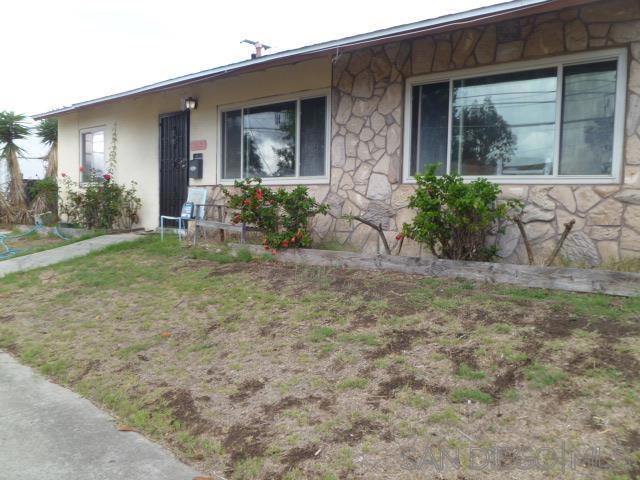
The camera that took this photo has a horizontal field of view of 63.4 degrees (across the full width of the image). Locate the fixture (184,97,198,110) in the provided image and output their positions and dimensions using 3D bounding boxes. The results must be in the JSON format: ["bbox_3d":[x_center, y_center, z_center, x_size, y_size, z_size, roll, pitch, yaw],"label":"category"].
[{"bbox_3d":[-2.180,-2.316,8.785,0.160,0.220,0.170,4,5,37],"label":"fixture"}]

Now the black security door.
[{"bbox_3d":[-2.597,-1.237,9.312,0.876,2.070,0.070,4,5,37],"label":"black security door"}]

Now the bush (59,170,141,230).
[{"bbox_3d":[-4.241,-0.783,10.003,2.100,1.170,0.800,4,5,37],"label":"bush"}]

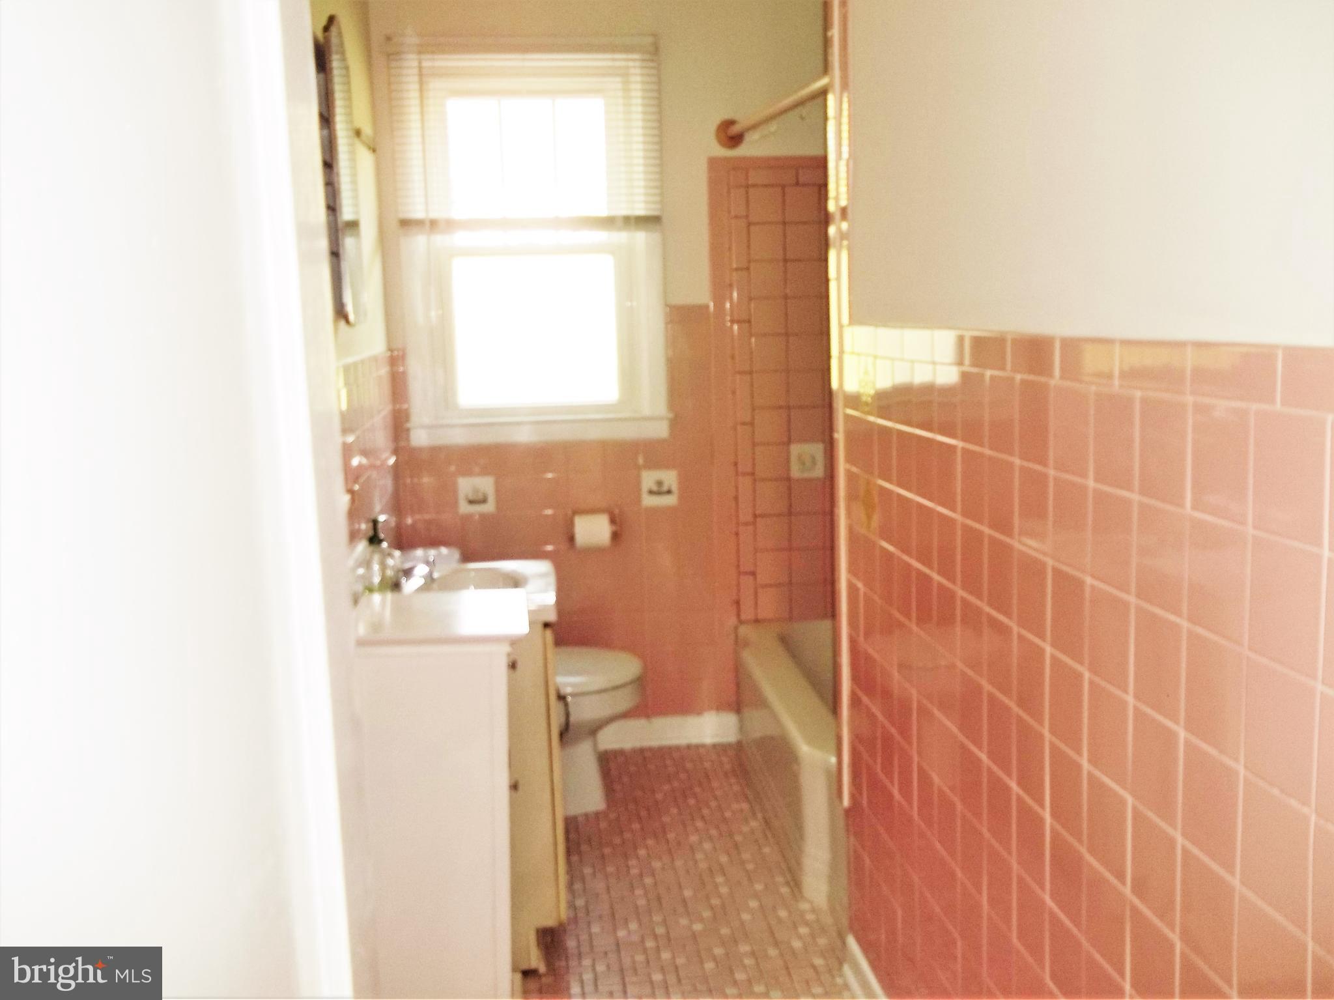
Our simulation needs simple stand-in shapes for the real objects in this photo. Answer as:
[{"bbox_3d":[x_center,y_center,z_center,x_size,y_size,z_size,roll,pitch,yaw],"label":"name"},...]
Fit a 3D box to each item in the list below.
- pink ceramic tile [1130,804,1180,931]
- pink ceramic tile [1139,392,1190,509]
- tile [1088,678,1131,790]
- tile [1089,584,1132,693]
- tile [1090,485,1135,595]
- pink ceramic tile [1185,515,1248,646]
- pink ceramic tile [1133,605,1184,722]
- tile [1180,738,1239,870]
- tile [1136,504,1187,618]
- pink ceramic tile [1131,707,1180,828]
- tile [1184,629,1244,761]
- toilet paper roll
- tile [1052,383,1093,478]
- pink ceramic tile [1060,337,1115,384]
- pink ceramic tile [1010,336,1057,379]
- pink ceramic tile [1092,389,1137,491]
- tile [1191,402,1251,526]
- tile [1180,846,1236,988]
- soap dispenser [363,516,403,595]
[{"bbox_3d":[0.511,0.383,1.288,0.010,0.107,0.105,-3,9,-6],"label":"pink ceramic tile"},{"bbox_3d":[0.496,-0.050,1.223,0.010,0.107,0.105,-3,9,-6],"label":"pink ceramic tile"},{"bbox_3d":[0.515,0.271,1.432,0.010,0.110,0.108,-3,8,-6],"label":"tile"},{"bbox_3d":[0.503,0.156,1.393,0.009,0.110,0.105,-3,9,-7],"label":"tile"},{"bbox_3d":[0.499,0.044,1.375,0.009,0.110,0.105,-3,9,-7],"label":"tile"},{"bbox_3d":[0.532,0.076,1.184,0.010,0.110,0.108,-3,8,-6],"label":"pink ceramic tile"},{"bbox_3d":[0.516,0.171,1.290,0.009,0.110,0.105,-3,9,-7],"label":"pink ceramic tile"},{"bbox_3d":[0.520,0.290,1.169,0.010,0.107,0.105,-3,9,-6],"label":"tile"},{"bbox_3d":[0.520,0.061,1.292,0.010,0.110,0.108,-3,8,-6],"label":"tile"},{"bbox_3d":[0.508,0.275,1.272,0.010,0.107,0.105,-3,9,-6],"label":"pink ceramic tile"},{"bbox_3d":[0.529,0.187,1.187,0.009,0.110,0.105,-3,9,-7],"label":"tile"},{"bbox_3d":[-0.219,0.090,3.672,0.108,0.108,0.108,-3,8,-6],"label":"toilet paper roll"},{"bbox_3d":[0.472,-0.080,1.427,0.010,0.107,0.105,-3,9,-6],"label":"tile"},{"bbox_3d":[0.493,-0.163,1.438,0.010,0.053,0.152,-3,8,-6],"label":"pink ceramic tile"},{"bbox_3d":[0.456,-0.177,1.521,0.010,0.052,0.148,-3,9,-6],"label":"pink ceramic tile"},{"bbox_3d":[0.504,-0.067,1.383,0.010,0.110,0.108,-3,8,-6],"label":"pink ceramic tile"},{"bbox_3d":[0.528,-0.036,1.167,0.010,0.110,0.108,-3,8,-6],"label":"tile"},{"bbox_3d":[0.523,0.398,1.186,0.010,0.107,0.105,-3,9,-6],"label":"tile"},{"bbox_3d":[-0.607,0.118,2.622,0.078,0.172,0.075,-3,9,-7],"label":"soap dispenser"}]

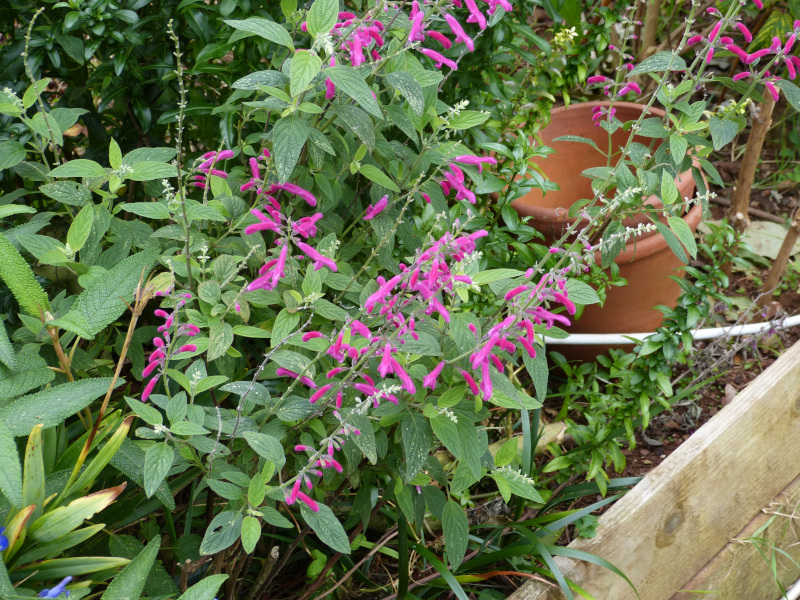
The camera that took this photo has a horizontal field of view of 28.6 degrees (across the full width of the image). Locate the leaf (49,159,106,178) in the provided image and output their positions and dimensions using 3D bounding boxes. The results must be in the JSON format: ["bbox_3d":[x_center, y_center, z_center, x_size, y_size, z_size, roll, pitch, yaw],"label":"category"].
[{"bbox_3d":[-0.345,-0.141,1.680,0.061,0.010,0.025,-3,41,-5],"label":"leaf"}]

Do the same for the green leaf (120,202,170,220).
[{"bbox_3d":[-0.282,-0.098,1.740,0.057,0.008,0.021,12,46,-6],"label":"green leaf"}]

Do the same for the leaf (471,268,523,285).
[{"bbox_3d":[0.091,-0.022,1.480,0.050,0.009,0.021,-13,32,-9],"label":"leaf"}]

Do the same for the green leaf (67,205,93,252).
[{"bbox_3d":[-0.339,-0.075,1.660,0.022,0.009,0.056,23,73,-12],"label":"green leaf"}]

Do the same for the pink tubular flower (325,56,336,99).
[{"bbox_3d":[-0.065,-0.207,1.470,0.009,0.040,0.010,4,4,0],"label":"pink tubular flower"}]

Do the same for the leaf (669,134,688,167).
[{"bbox_3d":[0.333,-0.179,1.880,0.023,0.009,0.045,4,64,2],"label":"leaf"}]

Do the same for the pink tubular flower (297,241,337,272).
[{"bbox_3d":[-0.080,-0.042,1.500,0.047,0.015,0.010,35,44,12],"label":"pink tubular flower"}]

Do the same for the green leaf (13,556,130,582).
[{"bbox_3d":[-0.324,0.266,1.550,0.119,0.010,0.023,-8,41,2],"label":"green leaf"}]

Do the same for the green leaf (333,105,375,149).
[{"bbox_3d":[-0.043,-0.160,1.450,0.026,0.009,0.053,-34,76,-34],"label":"green leaf"}]

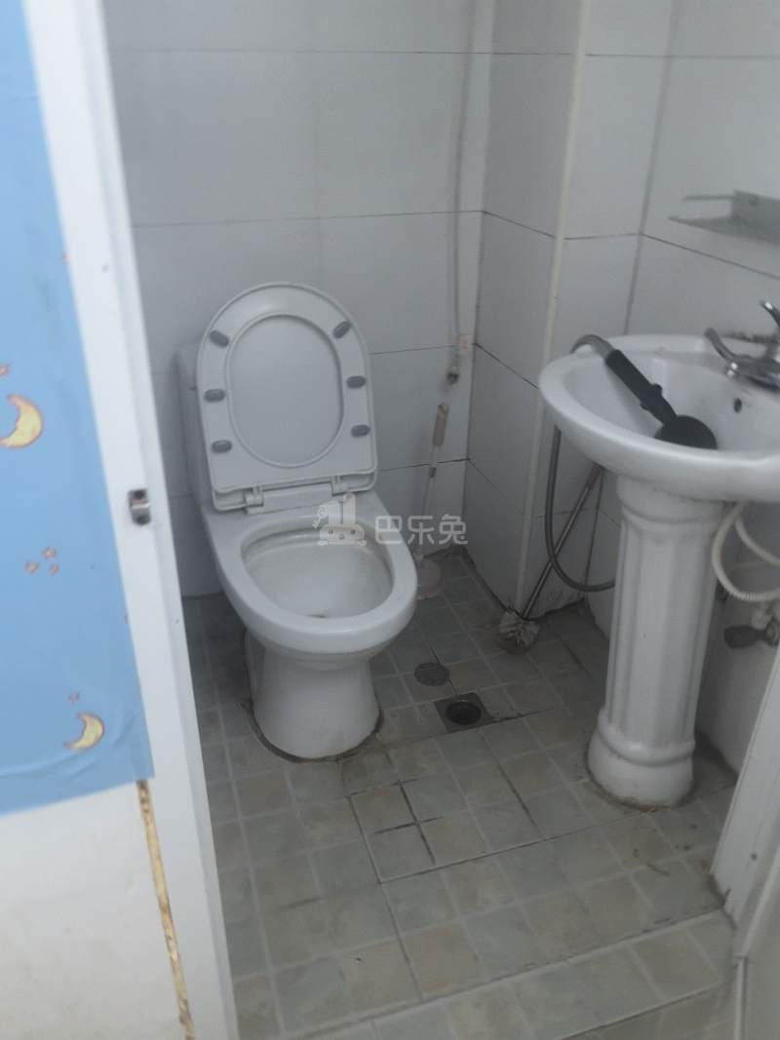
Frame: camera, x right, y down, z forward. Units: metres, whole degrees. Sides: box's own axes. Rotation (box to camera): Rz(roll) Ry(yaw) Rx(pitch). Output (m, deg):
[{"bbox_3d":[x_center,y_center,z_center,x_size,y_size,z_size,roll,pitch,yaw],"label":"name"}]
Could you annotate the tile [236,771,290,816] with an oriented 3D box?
[{"bbox_3d":[-0.235,0.511,1.509,0.092,0.010,0.092,-8,29,-15],"label":"tile"}]

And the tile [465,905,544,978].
[{"bbox_3d":[0.173,0.647,1.245,0.096,0.010,0.096,-8,29,-16],"label":"tile"}]

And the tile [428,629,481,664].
[{"bbox_3d":[0.151,0.299,1.880,0.093,0.010,0.093,-8,30,-15],"label":"tile"}]

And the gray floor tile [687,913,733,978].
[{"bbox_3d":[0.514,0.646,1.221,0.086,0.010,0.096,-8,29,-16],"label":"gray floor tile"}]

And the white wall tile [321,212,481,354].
[{"bbox_3d":[0.027,-0.540,1.866,0.374,0.305,0.010,-8,30,-15],"label":"white wall tile"}]

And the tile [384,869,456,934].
[{"bbox_3d":[0.047,0.615,1.302,0.096,0.010,0.096,-8,29,-16],"label":"tile"}]

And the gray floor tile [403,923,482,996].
[{"bbox_3d":[0.077,0.664,1.224,0.092,0.010,0.092,-8,29,-15],"label":"gray floor tile"}]

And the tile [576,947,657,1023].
[{"bbox_3d":[0.338,0.679,1.190,0.093,0.010,0.092,-8,30,-15],"label":"tile"}]

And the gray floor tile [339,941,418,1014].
[{"bbox_3d":[-0.019,0.677,1.203,0.093,0.010,0.093,-8,31,-15],"label":"gray floor tile"}]

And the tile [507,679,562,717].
[{"bbox_3d":[0.304,0.380,1.725,0.080,0.010,0.096,-8,30,-15],"label":"tile"}]

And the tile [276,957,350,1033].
[{"bbox_3d":[-0.113,0.687,1.170,0.092,0.010,0.090,-8,30,-15],"label":"tile"}]

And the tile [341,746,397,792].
[{"bbox_3d":[-0.041,0.480,1.546,0.093,0.010,0.093,-8,31,-15],"label":"tile"}]

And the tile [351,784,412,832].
[{"bbox_3d":[-0.013,0.521,1.462,0.095,0.010,0.095,-8,30,-15],"label":"tile"}]

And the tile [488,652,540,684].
[{"bbox_3d":[0.278,0.334,1.816,0.093,0.010,0.093,-8,30,-15],"label":"tile"}]

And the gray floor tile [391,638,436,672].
[{"bbox_3d":[0.059,0.310,1.842,0.095,0.010,0.095,-8,30,-15],"label":"gray floor tile"}]

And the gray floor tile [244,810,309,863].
[{"bbox_3d":[-0.202,0.556,1.424,0.092,0.010,0.092,-8,29,-15],"label":"gray floor tile"}]

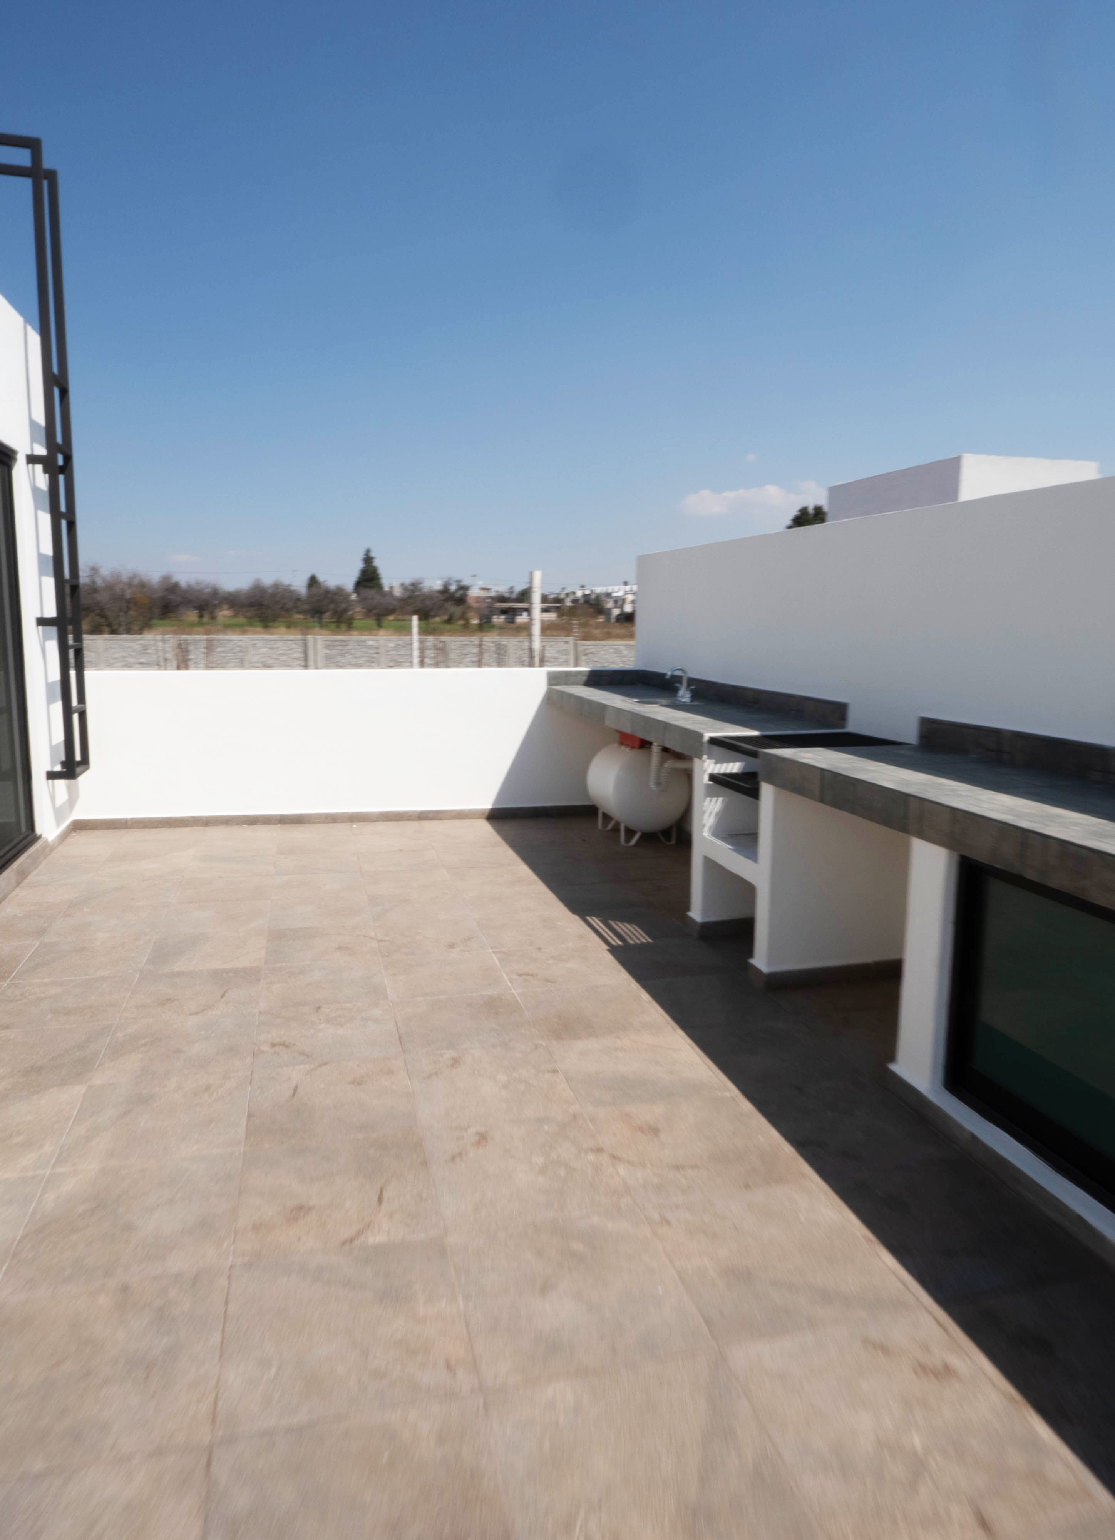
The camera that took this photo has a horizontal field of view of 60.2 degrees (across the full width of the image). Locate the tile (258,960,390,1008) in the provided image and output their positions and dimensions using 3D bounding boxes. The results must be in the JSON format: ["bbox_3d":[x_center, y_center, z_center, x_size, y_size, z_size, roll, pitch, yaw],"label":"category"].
[{"bbox_3d":[-0.876,0.804,3.629,0.450,0.010,0.450,-1,9,-15],"label":"tile"}]

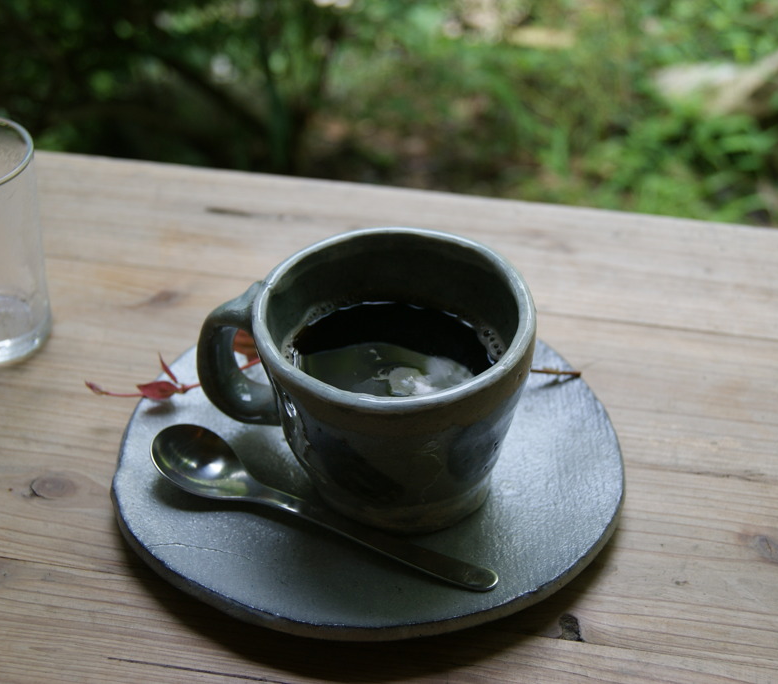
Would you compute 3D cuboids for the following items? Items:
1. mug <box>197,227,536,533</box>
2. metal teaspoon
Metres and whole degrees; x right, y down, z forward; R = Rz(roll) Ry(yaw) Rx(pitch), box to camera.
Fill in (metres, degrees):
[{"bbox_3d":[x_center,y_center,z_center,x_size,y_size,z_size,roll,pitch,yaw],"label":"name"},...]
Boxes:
[{"bbox_3d":[-0.011,0.016,0.472,0.122,0.077,0.097,8,41,6],"label":"mug"},{"bbox_3d":[-0.026,0.060,0.466,0.141,0.016,0.031,18,43,17],"label":"metal teaspoon"}]

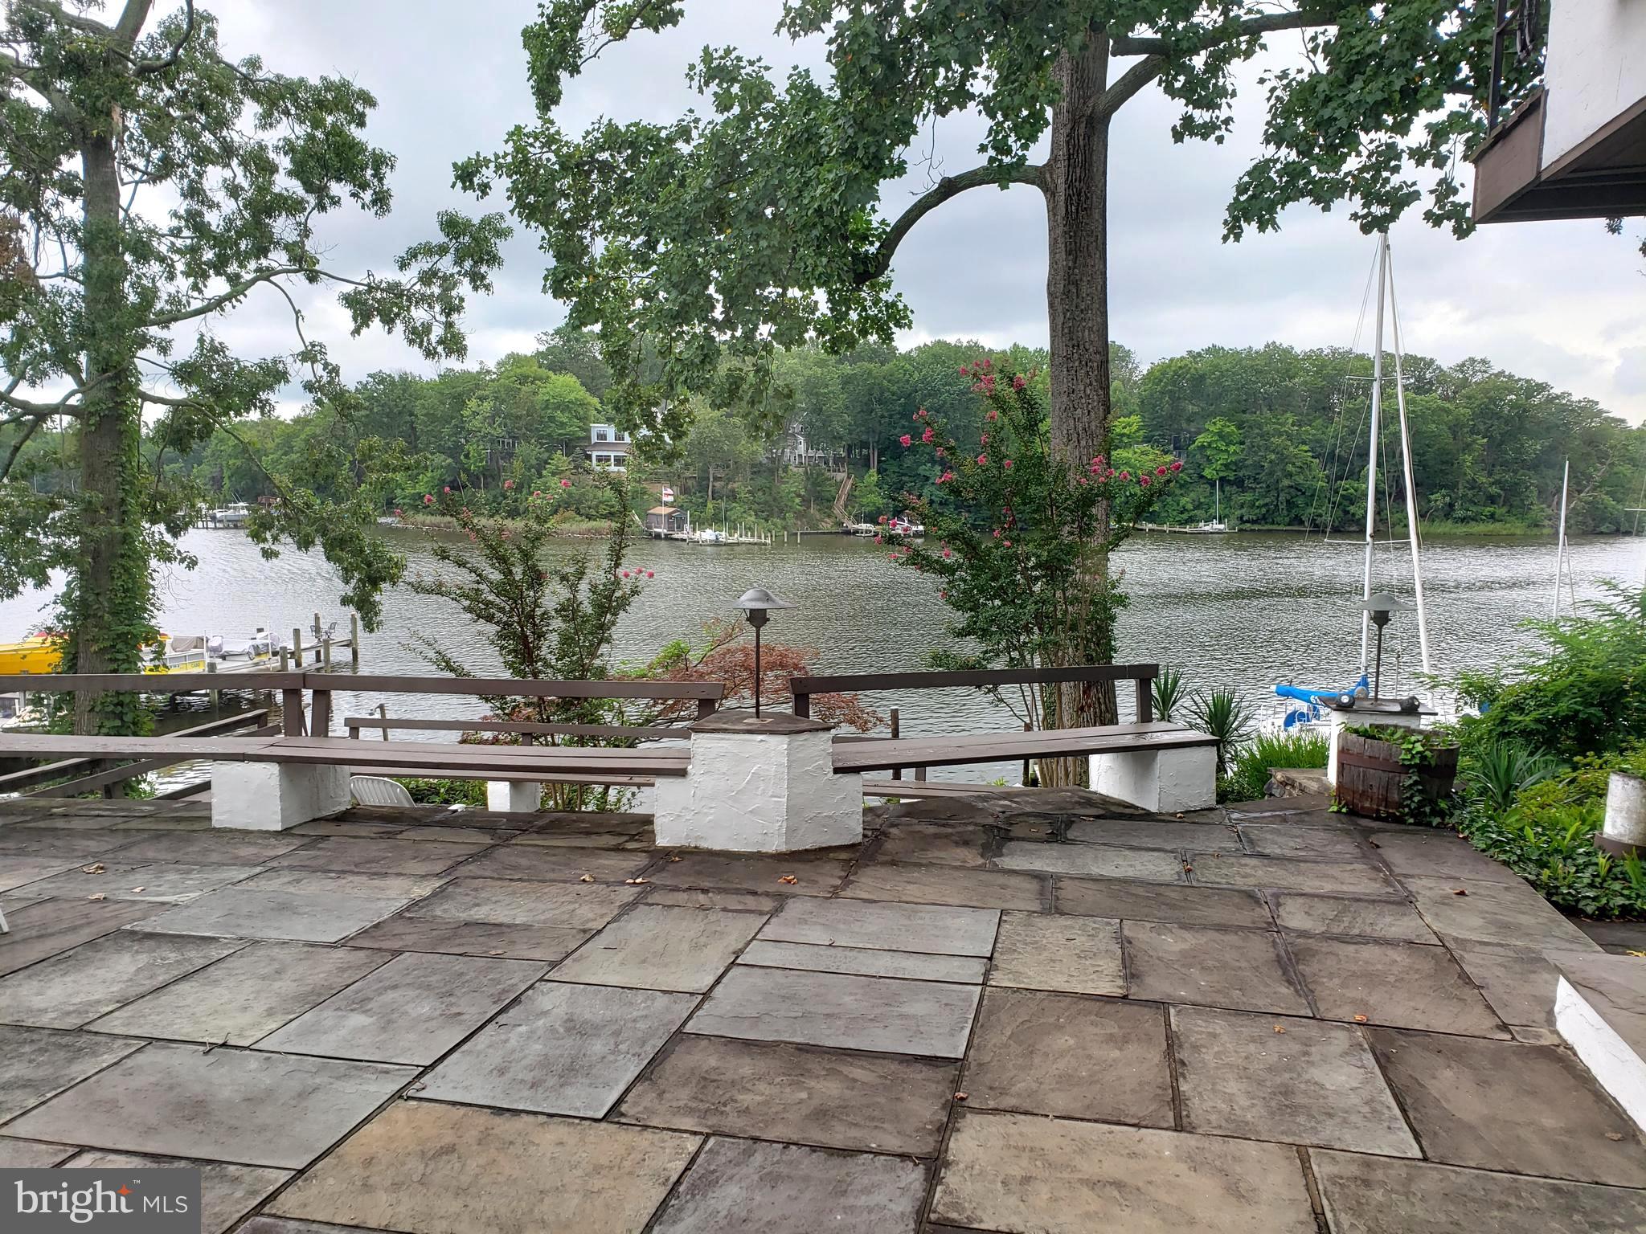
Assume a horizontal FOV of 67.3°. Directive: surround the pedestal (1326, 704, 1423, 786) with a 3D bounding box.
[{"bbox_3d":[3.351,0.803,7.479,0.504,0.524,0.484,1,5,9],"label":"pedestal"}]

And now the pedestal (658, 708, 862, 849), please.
[{"bbox_3d":[-0.331,0.832,6.391,1.038,0.603,0.672,0,5,-5],"label":"pedestal"}]

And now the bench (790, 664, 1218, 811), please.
[{"bbox_3d":[1.048,0.714,6.908,2.421,0.761,0.613,-2,5,-21],"label":"bench"}]

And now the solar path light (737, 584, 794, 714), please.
[{"bbox_3d":[-0.313,0.195,6.444,0.306,0.664,0.306,0,5,0],"label":"solar path light"}]

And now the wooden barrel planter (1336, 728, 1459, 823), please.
[{"bbox_3d":[3.247,0.894,7.021,0.632,0.420,0.632,3,5,0],"label":"wooden barrel planter"}]

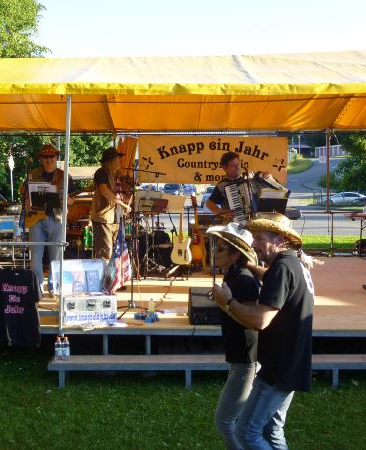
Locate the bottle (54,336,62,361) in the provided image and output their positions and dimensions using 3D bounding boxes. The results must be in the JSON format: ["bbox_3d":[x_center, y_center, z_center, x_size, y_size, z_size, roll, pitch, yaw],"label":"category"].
[{"bbox_3d":[-1.182,1.181,5.120,0.070,0.230,0.070,0,4,0],"label":"bottle"}]

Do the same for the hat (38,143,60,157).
[{"bbox_3d":[-1.627,-0.907,6.500,0.280,0.150,0.330,0,4,-3],"label":"hat"}]

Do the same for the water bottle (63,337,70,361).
[{"bbox_3d":[-1.108,1.181,5.120,0.070,0.230,0.070,0,4,0],"label":"water bottle"}]

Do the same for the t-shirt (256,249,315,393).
[{"bbox_3d":[0.569,0.519,2.980,0.310,0.730,0.500,1,4,16],"label":"t-shirt"}]

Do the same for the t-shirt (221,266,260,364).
[{"bbox_3d":[0.359,0.544,3.300,0.250,0.590,0.430,1,4,7],"label":"t-shirt"}]

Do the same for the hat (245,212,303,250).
[{"bbox_3d":[0.506,0.036,2.970,0.340,0.150,0.290,17,6,4],"label":"hat"}]

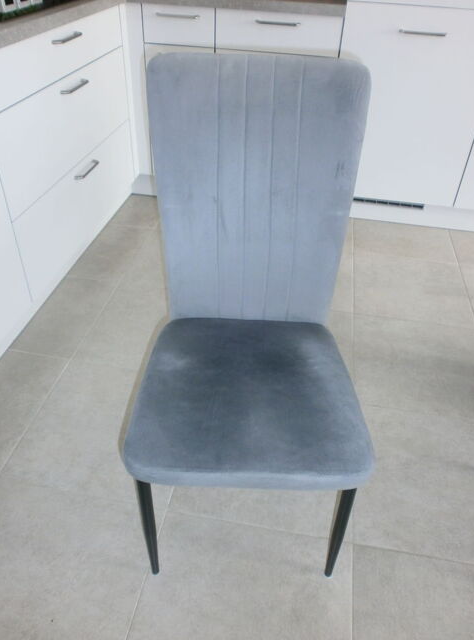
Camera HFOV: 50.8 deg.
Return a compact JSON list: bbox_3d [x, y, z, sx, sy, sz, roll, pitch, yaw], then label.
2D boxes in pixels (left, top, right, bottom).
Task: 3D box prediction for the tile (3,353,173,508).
[{"bbox_3d":[-0.354,0.300,1.416,0.447,0.010,0.447,8,39,7],"label":"tile"}]

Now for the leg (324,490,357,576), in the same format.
[{"bbox_3d":[0.199,0.419,0.978,0.033,0.390,0.032,2,39,-1],"label":"leg"}]

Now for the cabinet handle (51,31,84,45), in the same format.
[{"bbox_3d":[-0.531,-0.889,1.574,0.034,0.014,0.165,8,39,7],"label":"cabinet handle"}]

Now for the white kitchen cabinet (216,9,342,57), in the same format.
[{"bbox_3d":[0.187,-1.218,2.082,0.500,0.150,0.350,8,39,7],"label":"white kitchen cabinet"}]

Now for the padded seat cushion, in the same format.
[{"bbox_3d":[0.022,0.122,0.938,0.418,0.064,0.405,2,39,-1],"label":"padded seat cushion"}]

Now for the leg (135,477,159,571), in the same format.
[{"bbox_3d":[-0.169,0.407,0.974,0.031,0.390,0.032,2,39,-1],"label":"leg"}]

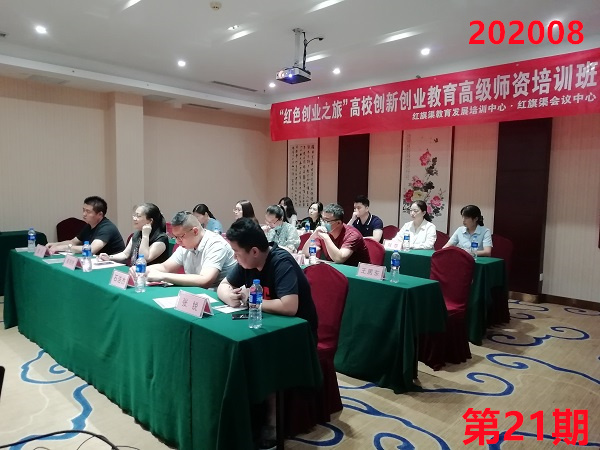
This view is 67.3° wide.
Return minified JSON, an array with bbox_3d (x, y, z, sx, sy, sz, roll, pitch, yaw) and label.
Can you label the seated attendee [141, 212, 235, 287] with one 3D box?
[{"bbox_3d":[-0.789,0.510,3.285,0.552,1.241,0.788,6,7,44],"label":"seated attendee"}]

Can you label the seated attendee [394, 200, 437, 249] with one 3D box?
[{"bbox_3d":[1.351,0.360,5.265,0.492,1.280,0.709,6,7,44],"label":"seated attendee"}]

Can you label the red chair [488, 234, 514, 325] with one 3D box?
[{"bbox_3d":[2.006,0.600,4.977,0.470,0.950,0.570,6,7,44],"label":"red chair"}]

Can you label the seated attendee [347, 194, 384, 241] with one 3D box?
[{"bbox_3d":[0.797,0.288,5.861,0.510,1.360,0.720,6,7,44],"label":"seated attendee"}]

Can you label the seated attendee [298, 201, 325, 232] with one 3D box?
[{"bbox_3d":[0.193,0.260,6.444,0.473,1.231,0.690,6,7,44],"label":"seated attendee"}]

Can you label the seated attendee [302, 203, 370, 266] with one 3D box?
[{"bbox_3d":[0.333,0.438,4.252,0.552,1.261,0.768,6,7,44],"label":"seated attendee"}]

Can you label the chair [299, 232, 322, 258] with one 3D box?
[{"bbox_3d":[-0.118,0.543,4.933,0.453,0.916,0.532,6,7,44],"label":"chair"}]

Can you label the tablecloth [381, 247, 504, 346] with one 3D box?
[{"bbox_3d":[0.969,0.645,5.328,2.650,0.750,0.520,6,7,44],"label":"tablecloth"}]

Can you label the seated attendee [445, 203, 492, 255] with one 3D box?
[{"bbox_3d":[1.774,0.430,4.912,0.490,1.290,0.720,6,7,44],"label":"seated attendee"}]

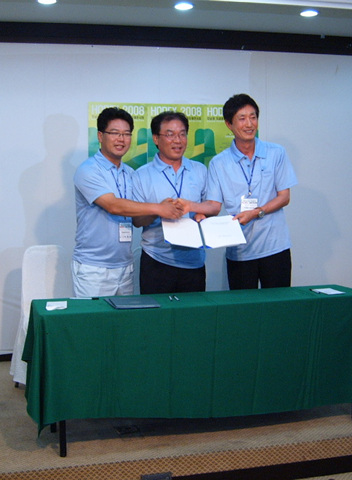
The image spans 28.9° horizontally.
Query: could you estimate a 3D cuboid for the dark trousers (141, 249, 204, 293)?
[{"bbox_3d":[-0.011,0.511,4.088,0.390,0.960,0.280,-1,4,-8],"label":"dark trousers"}]

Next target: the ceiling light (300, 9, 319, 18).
[{"bbox_3d":[0.947,-1.606,4.851,0.130,0.045,0.130,-1,4,0],"label":"ceiling light"}]

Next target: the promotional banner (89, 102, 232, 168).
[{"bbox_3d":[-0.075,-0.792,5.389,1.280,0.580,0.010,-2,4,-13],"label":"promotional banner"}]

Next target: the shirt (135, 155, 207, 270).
[{"bbox_3d":[-0.030,-0.169,4.054,0.480,0.680,0.300,-1,4,-10],"label":"shirt"}]

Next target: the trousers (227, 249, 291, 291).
[{"bbox_3d":[0.505,0.488,4.179,0.390,0.980,0.280,0,4,4],"label":"trousers"}]

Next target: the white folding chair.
[{"bbox_3d":[-0.837,0.503,4.579,0.430,0.940,0.500,-3,5,-30],"label":"white folding chair"}]

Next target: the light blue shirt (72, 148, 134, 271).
[{"bbox_3d":[-0.417,-0.173,3.878,0.430,0.680,0.290,-4,5,-35],"label":"light blue shirt"}]

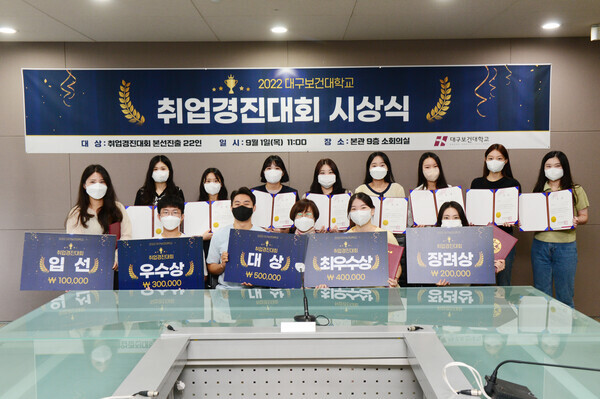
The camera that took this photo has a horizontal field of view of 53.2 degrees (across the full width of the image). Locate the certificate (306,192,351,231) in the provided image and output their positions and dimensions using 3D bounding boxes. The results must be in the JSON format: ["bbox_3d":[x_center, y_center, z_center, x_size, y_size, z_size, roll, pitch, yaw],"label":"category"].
[{"bbox_3d":[0.248,0.105,5.130,0.395,0.320,0.120,0,-7,2],"label":"certificate"}]

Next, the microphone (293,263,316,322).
[{"bbox_3d":[0.022,0.479,3.120,0.120,0.285,0.160,-1,4,-8],"label":"microphone"}]

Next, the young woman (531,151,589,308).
[{"bbox_3d":[2.171,0.413,5.019,0.480,1.626,0.340,0,4,16],"label":"young woman"}]

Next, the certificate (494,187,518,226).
[{"bbox_3d":[1.732,0.059,5.020,0.225,0.312,0.025,3,1,44],"label":"certificate"}]

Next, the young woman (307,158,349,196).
[{"bbox_3d":[0.249,0.434,5.298,0.460,1.585,0.340,0,3,2],"label":"young woman"}]

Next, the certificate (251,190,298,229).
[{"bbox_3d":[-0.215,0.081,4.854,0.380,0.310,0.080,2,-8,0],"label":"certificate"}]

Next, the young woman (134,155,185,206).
[{"bbox_3d":[-1.196,0.437,5.186,0.450,1.631,0.340,-1,4,-6],"label":"young woman"}]

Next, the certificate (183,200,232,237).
[{"bbox_3d":[-0.799,0.165,5.350,0.460,0.310,0.030,-1,-5,-6],"label":"certificate"}]

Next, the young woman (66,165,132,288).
[{"bbox_3d":[-1.462,0.524,4.420,0.480,1.555,0.360,-1,4,-12],"label":"young woman"}]

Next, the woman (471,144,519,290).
[{"bbox_3d":[1.639,0.386,5.054,0.450,1.694,0.340,0,4,8],"label":"woman"}]

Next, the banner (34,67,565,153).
[{"bbox_3d":[-0.127,-0.877,5.747,5.051,0.799,0.020,-1,4,0],"label":"banner"}]

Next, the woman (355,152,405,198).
[{"bbox_3d":[0.682,0.419,5.136,0.450,1.638,0.340,0,4,5],"label":"woman"}]

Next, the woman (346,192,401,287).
[{"bbox_3d":[0.481,0.620,4.341,0.520,1.327,0.720,0,3,3],"label":"woman"}]

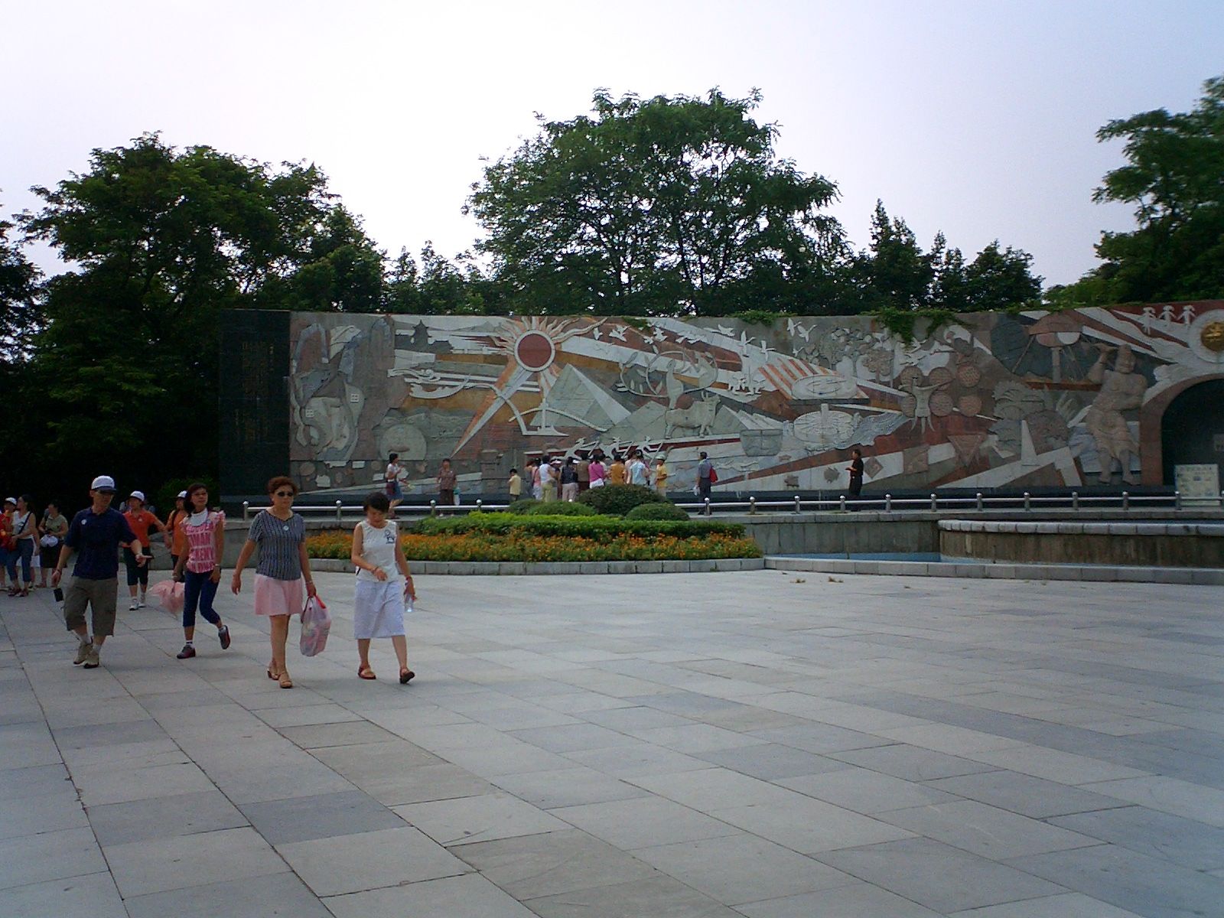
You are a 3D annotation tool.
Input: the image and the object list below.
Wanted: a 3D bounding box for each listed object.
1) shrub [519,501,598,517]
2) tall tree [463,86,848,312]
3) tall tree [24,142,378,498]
[{"bbox_3d":[-1.095,1.115,27.000,1.600,0.550,1.450,0,-2,-6],"label":"shrub"},{"bbox_3d":[1.492,-5.549,48.240,13.860,16.080,13.000,-1,-2,0],"label":"tall tree"},{"bbox_3d":[-13.752,-3.996,43.691,12.080,13.590,11.000,-1,-2,0],"label":"tall tree"}]

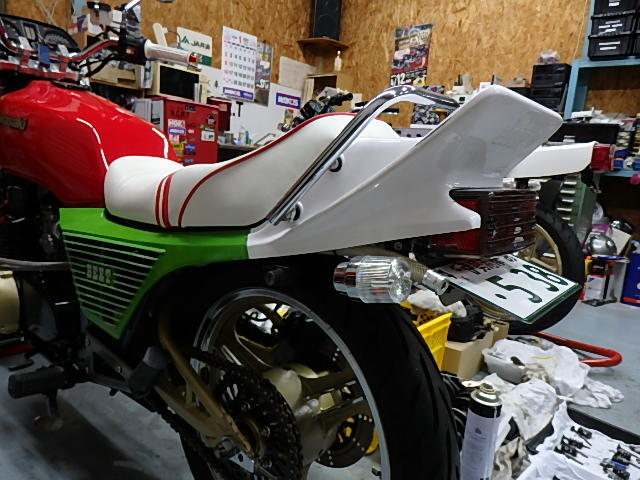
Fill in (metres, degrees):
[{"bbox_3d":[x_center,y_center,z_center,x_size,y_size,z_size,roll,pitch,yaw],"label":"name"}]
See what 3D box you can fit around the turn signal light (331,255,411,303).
[{"bbox_3d":[0.056,0.043,0.498,0.077,0.050,0.050,-1,6,32],"label":"turn signal light"}]

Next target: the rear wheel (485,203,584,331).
[{"bbox_3d":[0.897,0.126,2.205,0.650,0.650,0.120,12,12,38],"label":"rear wheel"}]

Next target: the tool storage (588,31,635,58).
[{"bbox_3d":[2.080,-1.341,3.298,0.250,0.156,0.340,12,12,38],"label":"tool storage"}]

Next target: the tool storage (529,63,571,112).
[{"bbox_3d":[1.818,-1.162,3.639,0.226,0.350,0.300,12,12,38],"label":"tool storage"}]

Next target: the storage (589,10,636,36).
[{"bbox_3d":[2.089,-1.477,3.275,0.250,0.156,0.340,12,12,38],"label":"storage"}]

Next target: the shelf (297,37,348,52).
[{"bbox_3d":[0.045,-2.096,4.981,0.400,0.030,0.470,12,12,38],"label":"shelf"}]

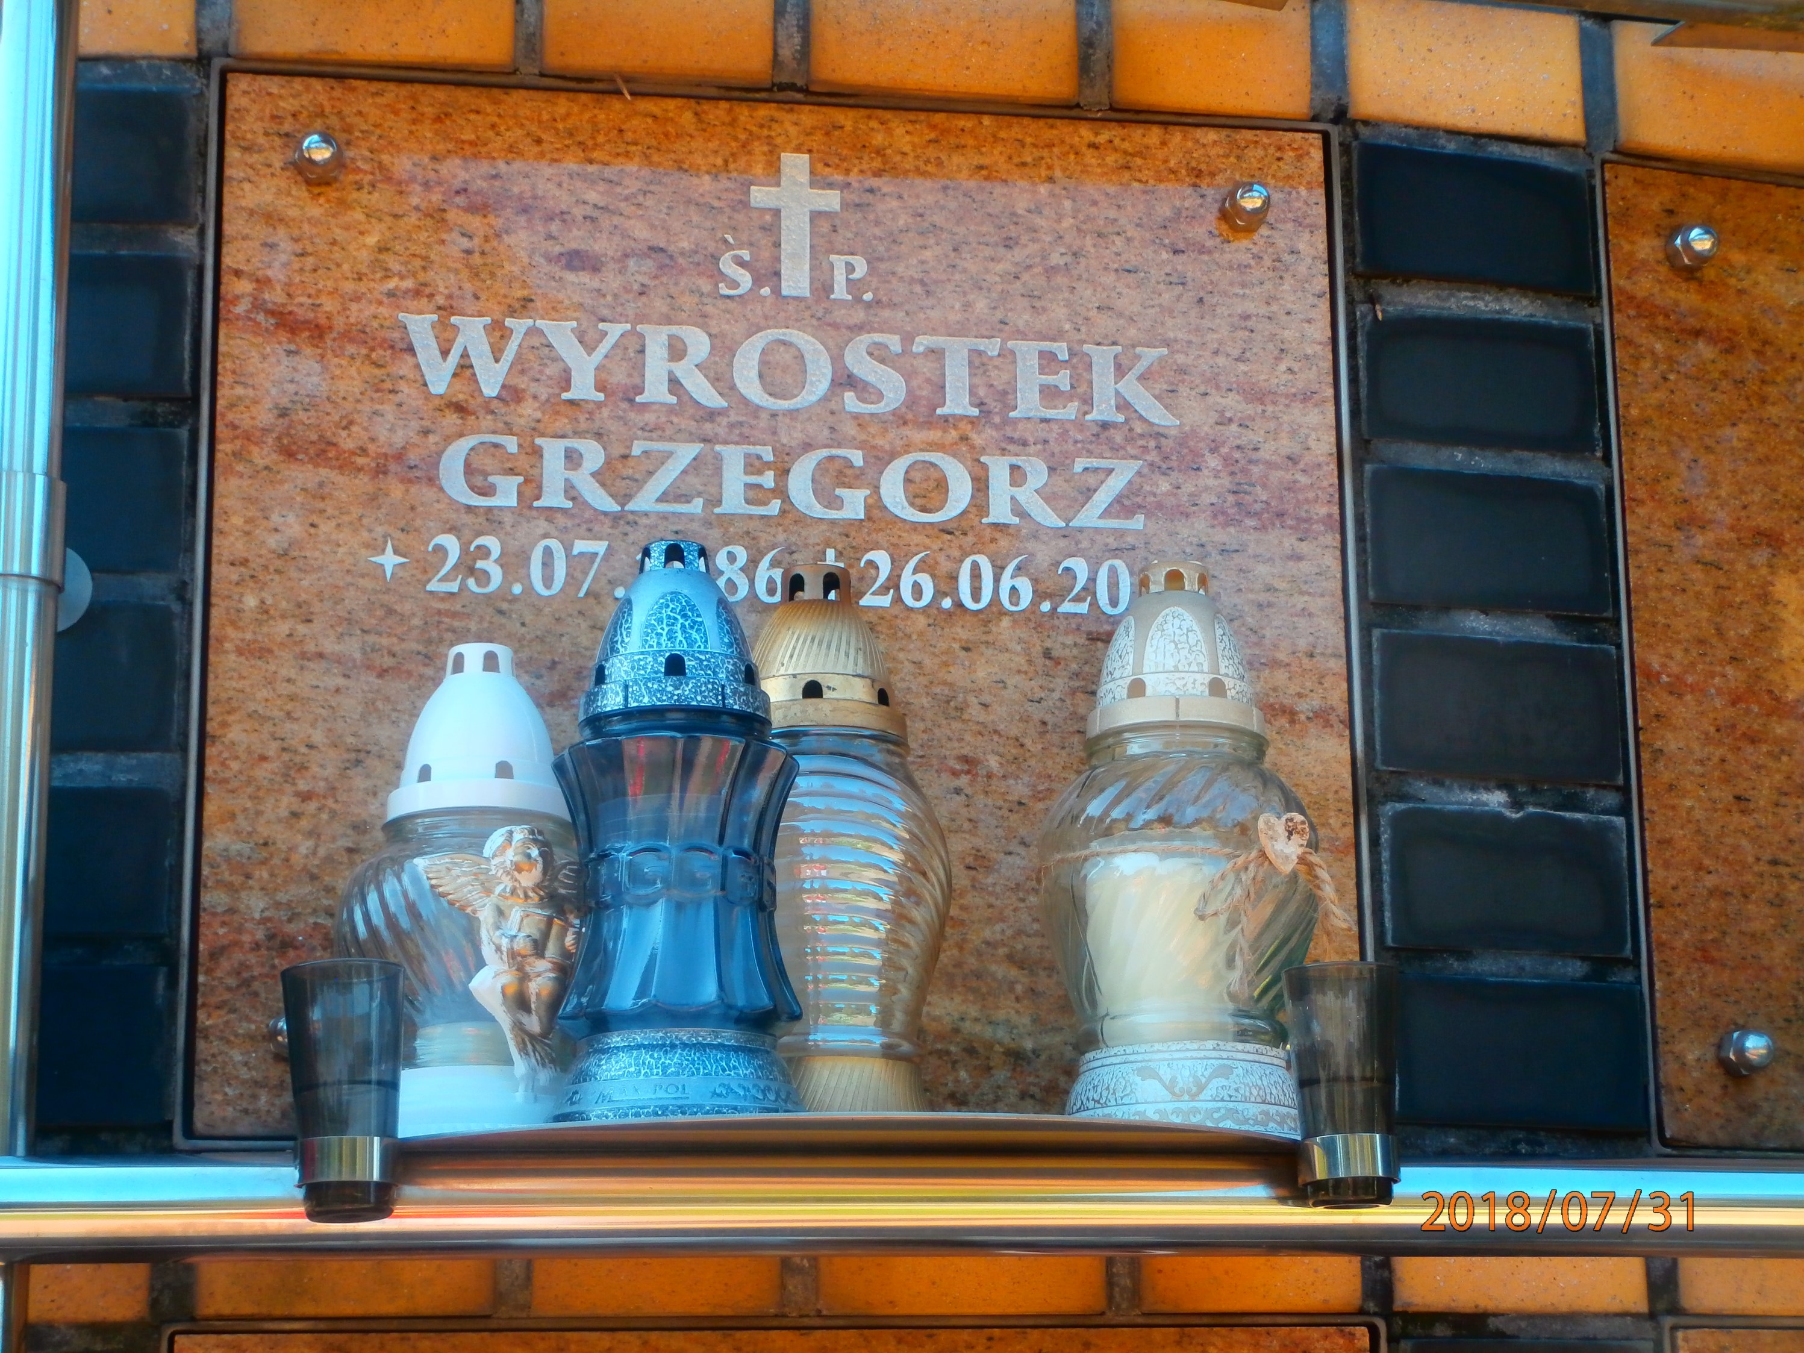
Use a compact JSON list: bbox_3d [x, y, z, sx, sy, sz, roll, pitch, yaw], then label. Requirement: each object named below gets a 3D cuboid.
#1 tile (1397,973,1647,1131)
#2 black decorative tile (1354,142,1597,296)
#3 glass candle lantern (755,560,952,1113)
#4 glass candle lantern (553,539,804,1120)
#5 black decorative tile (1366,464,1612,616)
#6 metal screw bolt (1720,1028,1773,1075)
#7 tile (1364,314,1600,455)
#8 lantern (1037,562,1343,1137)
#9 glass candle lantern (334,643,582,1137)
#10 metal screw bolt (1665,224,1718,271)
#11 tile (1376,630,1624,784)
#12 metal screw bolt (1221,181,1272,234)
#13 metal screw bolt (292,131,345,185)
[{"bbox_3d":[0.276,0.171,1.594,0.120,0.066,0.015,3,-14,-17],"label":"tile"},{"bbox_3d":[0.264,-0.210,1.654,0.120,0.064,0.016,4,-14,-18],"label":"black decorative tile"},{"bbox_3d":[-0.034,0.072,1.463,0.110,0.246,0.110,2,-14,-10],"label":"glass candle lantern"},{"bbox_3d":[-0.085,0.062,1.347,0.096,0.222,0.096,0,-13,-4],"label":"glass candle lantern"},{"bbox_3d":[0.266,-0.059,1.619,0.120,0.064,0.016,4,-14,-18],"label":"black decorative tile"},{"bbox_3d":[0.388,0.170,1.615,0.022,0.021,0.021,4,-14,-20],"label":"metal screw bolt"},{"bbox_3d":[0.271,-0.137,1.668,0.120,0.065,0.015,3,-14,-17],"label":"tile"},{"bbox_3d":[0.113,0.072,1.430,0.118,0.234,0.122,-1,-13,0],"label":"lantern"},{"bbox_3d":[-0.163,0.086,1.386,0.114,0.194,0.122,5,-14,-22],"label":"glass candle lantern"},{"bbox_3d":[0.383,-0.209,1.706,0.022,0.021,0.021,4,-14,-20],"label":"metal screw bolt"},{"bbox_3d":[0.267,0.016,1.601,0.120,0.064,0.016,4,-14,-18],"label":"tile"},{"bbox_3d":[0.156,-0.213,1.605,0.020,0.020,0.022,2,-13,-10],"label":"metal screw bolt"},{"bbox_3d":[-0.258,-0.231,1.569,0.022,0.021,0.021,2,-14,-10],"label":"metal screw bolt"}]

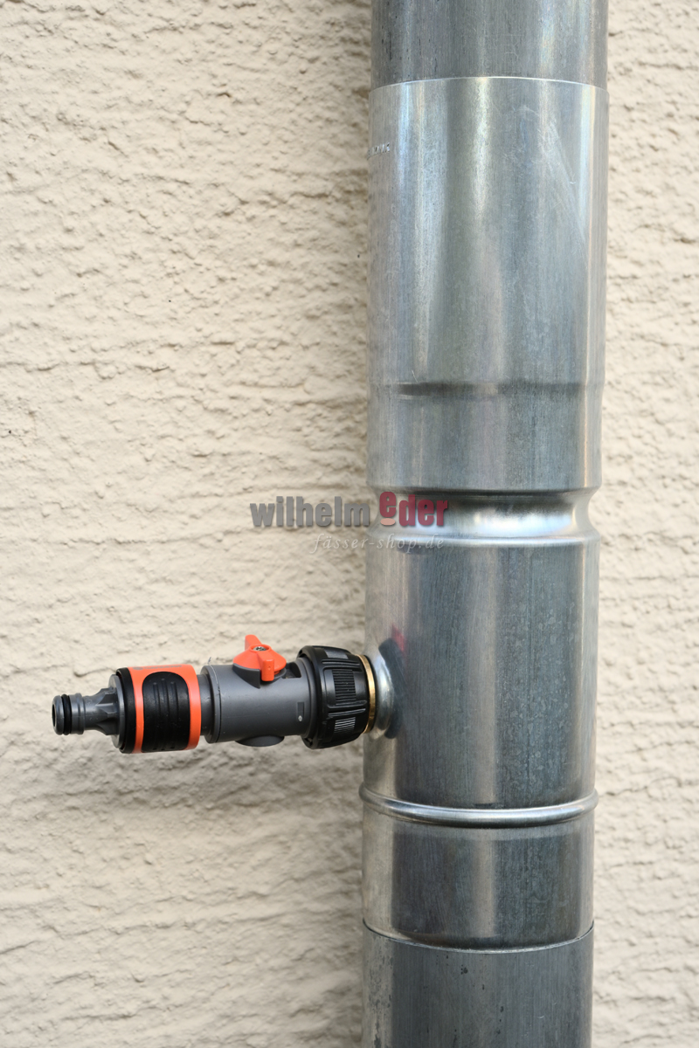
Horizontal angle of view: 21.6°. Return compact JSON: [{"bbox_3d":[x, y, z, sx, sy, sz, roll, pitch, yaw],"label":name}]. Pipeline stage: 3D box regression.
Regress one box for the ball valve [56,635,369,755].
[{"bbox_3d":[-0.056,0.074,0.763,0.132,0.045,0.043,-2,15,-16],"label":"ball valve"}]

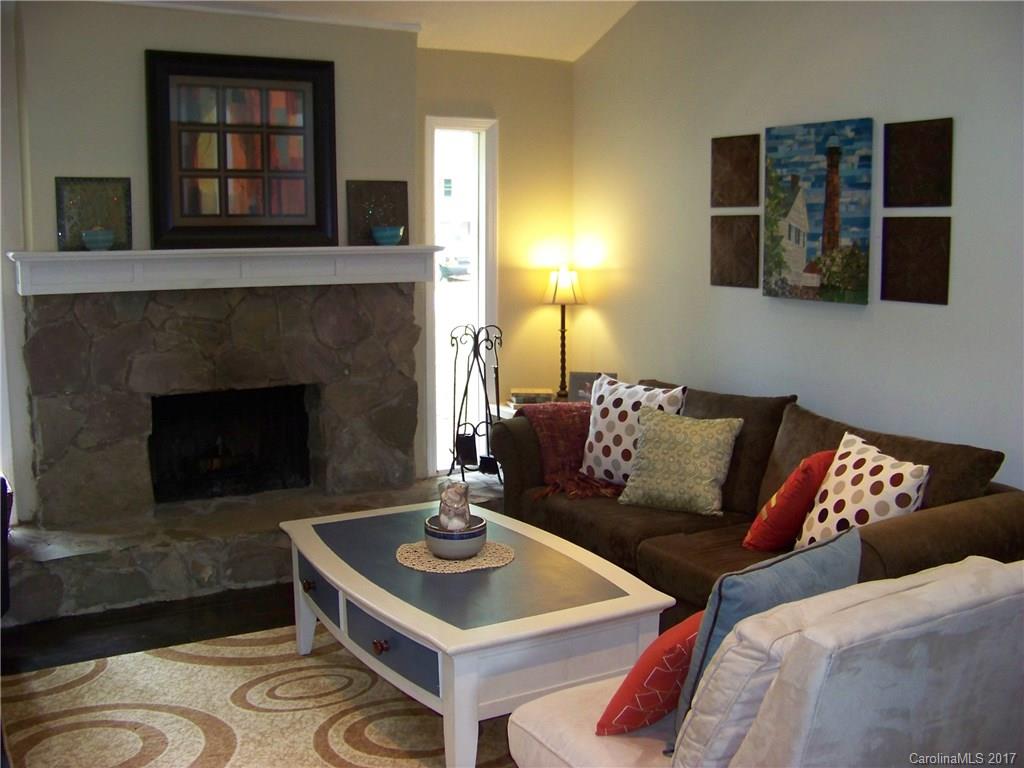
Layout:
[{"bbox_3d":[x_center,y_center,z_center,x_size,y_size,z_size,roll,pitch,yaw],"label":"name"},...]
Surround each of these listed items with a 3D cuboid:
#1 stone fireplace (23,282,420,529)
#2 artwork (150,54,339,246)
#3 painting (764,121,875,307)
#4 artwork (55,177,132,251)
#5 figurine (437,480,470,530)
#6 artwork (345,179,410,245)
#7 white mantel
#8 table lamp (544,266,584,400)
[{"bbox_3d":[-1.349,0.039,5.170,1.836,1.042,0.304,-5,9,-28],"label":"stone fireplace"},{"bbox_3d":[-1.223,-1.056,4.889,0.856,0.863,0.046,-5,6,-28],"label":"artwork"},{"bbox_3d":[1.227,-0.690,4.291,0.027,0.703,0.585,-5,9,-28],"label":"painting"},{"bbox_3d":[-1.804,-0.734,4.606,0.304,0.311,0.020,-5,2,-28],"label":"artwork"},{"bbox_3d":[-0.191,0.401,3.546,0.103,0.162,0.093,-1,8,-3],"label":"figurine"},{"bbox_3d":[-0.657,-0.833,5.211,0.317,0.307,0.020,-5,2,-28],"label":"artwork"},{"bbox_3d":[-1.249,-0.531,4.899,1.940,0.169,0.223,-5,9,-28],"label":"white mantel"},{"bbox_3d":[0.278,-0.266,5.726,0.217,0.727,0.217,0,8,0],"label":"table lamp"}]

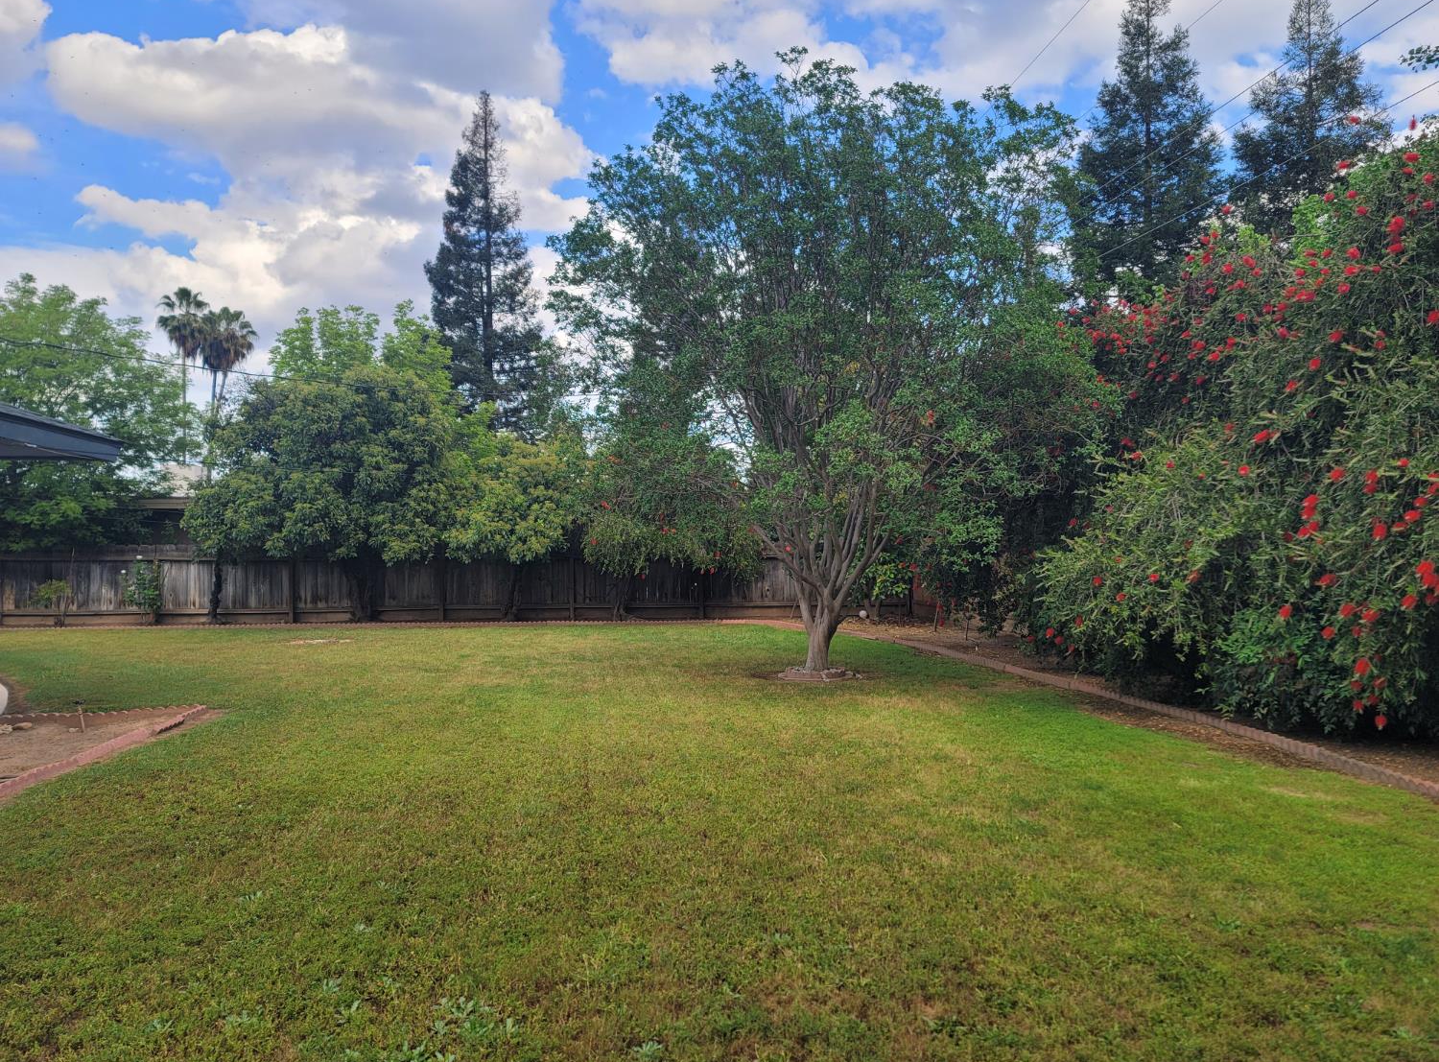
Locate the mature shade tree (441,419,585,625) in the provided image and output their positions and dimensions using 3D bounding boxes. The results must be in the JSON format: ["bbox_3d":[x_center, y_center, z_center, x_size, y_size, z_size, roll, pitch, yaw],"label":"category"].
[{"bbox_3d":[-4.383,-0.240,22.200,2.978,4.251,3.000,0,-1,0],"label":"mature shade tree"}]

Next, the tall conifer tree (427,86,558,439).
[{"bbox_3d":[-10.226,-8.527,46.000,5.800,21.810,5.600,0,-1,0],"label":"tall conifer tree"}]

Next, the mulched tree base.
[{"bbox_3d":[1.290,1.870,13.650,1.100,0.150,1.050,0,-1,0],"label":"mulched tree base"}]

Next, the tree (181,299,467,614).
[{"bbox_3d":[-8.389,-1.476,22.000,5.807,6.735,5.000,0,-1,0],"label":"tree"}]

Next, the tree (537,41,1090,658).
[{"bbox_3d":[1.405,-2.207,13.600,7.209,8.136,6.600,0,-1,0],"label":"tree"}]

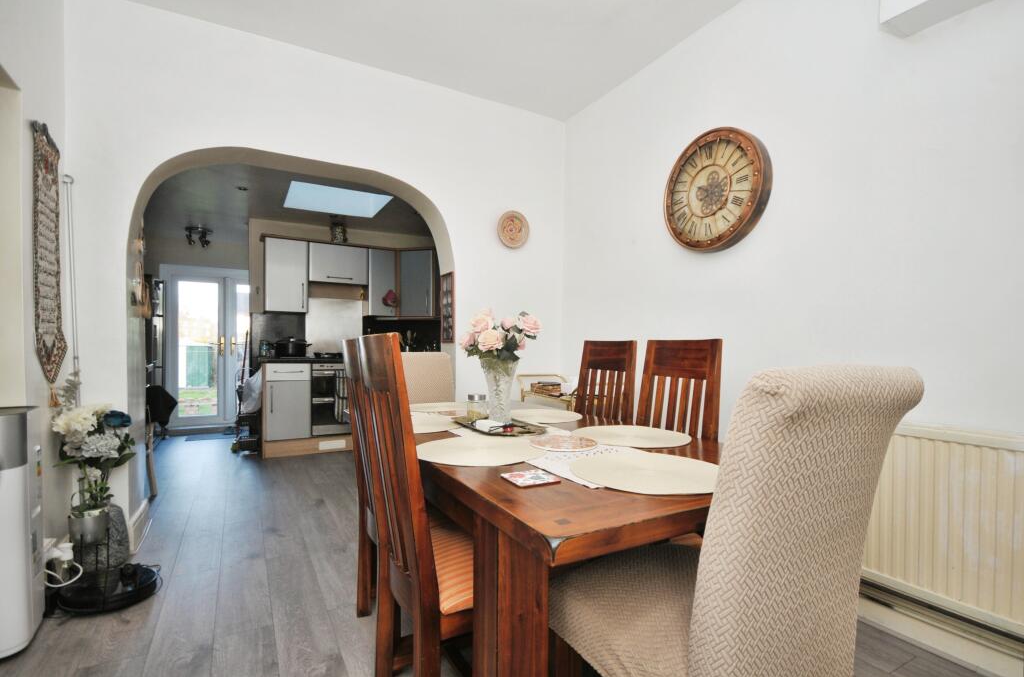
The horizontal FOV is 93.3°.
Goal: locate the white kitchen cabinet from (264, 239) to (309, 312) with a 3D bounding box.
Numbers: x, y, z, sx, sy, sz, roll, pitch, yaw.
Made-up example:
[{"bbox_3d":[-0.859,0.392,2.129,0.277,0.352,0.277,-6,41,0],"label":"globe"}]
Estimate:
[{"bbox_3d":[-2.340,-0.624,4.993,0.400,0.720,0.310,1,-1,-29],"label":"white kitchen cabinet"}]

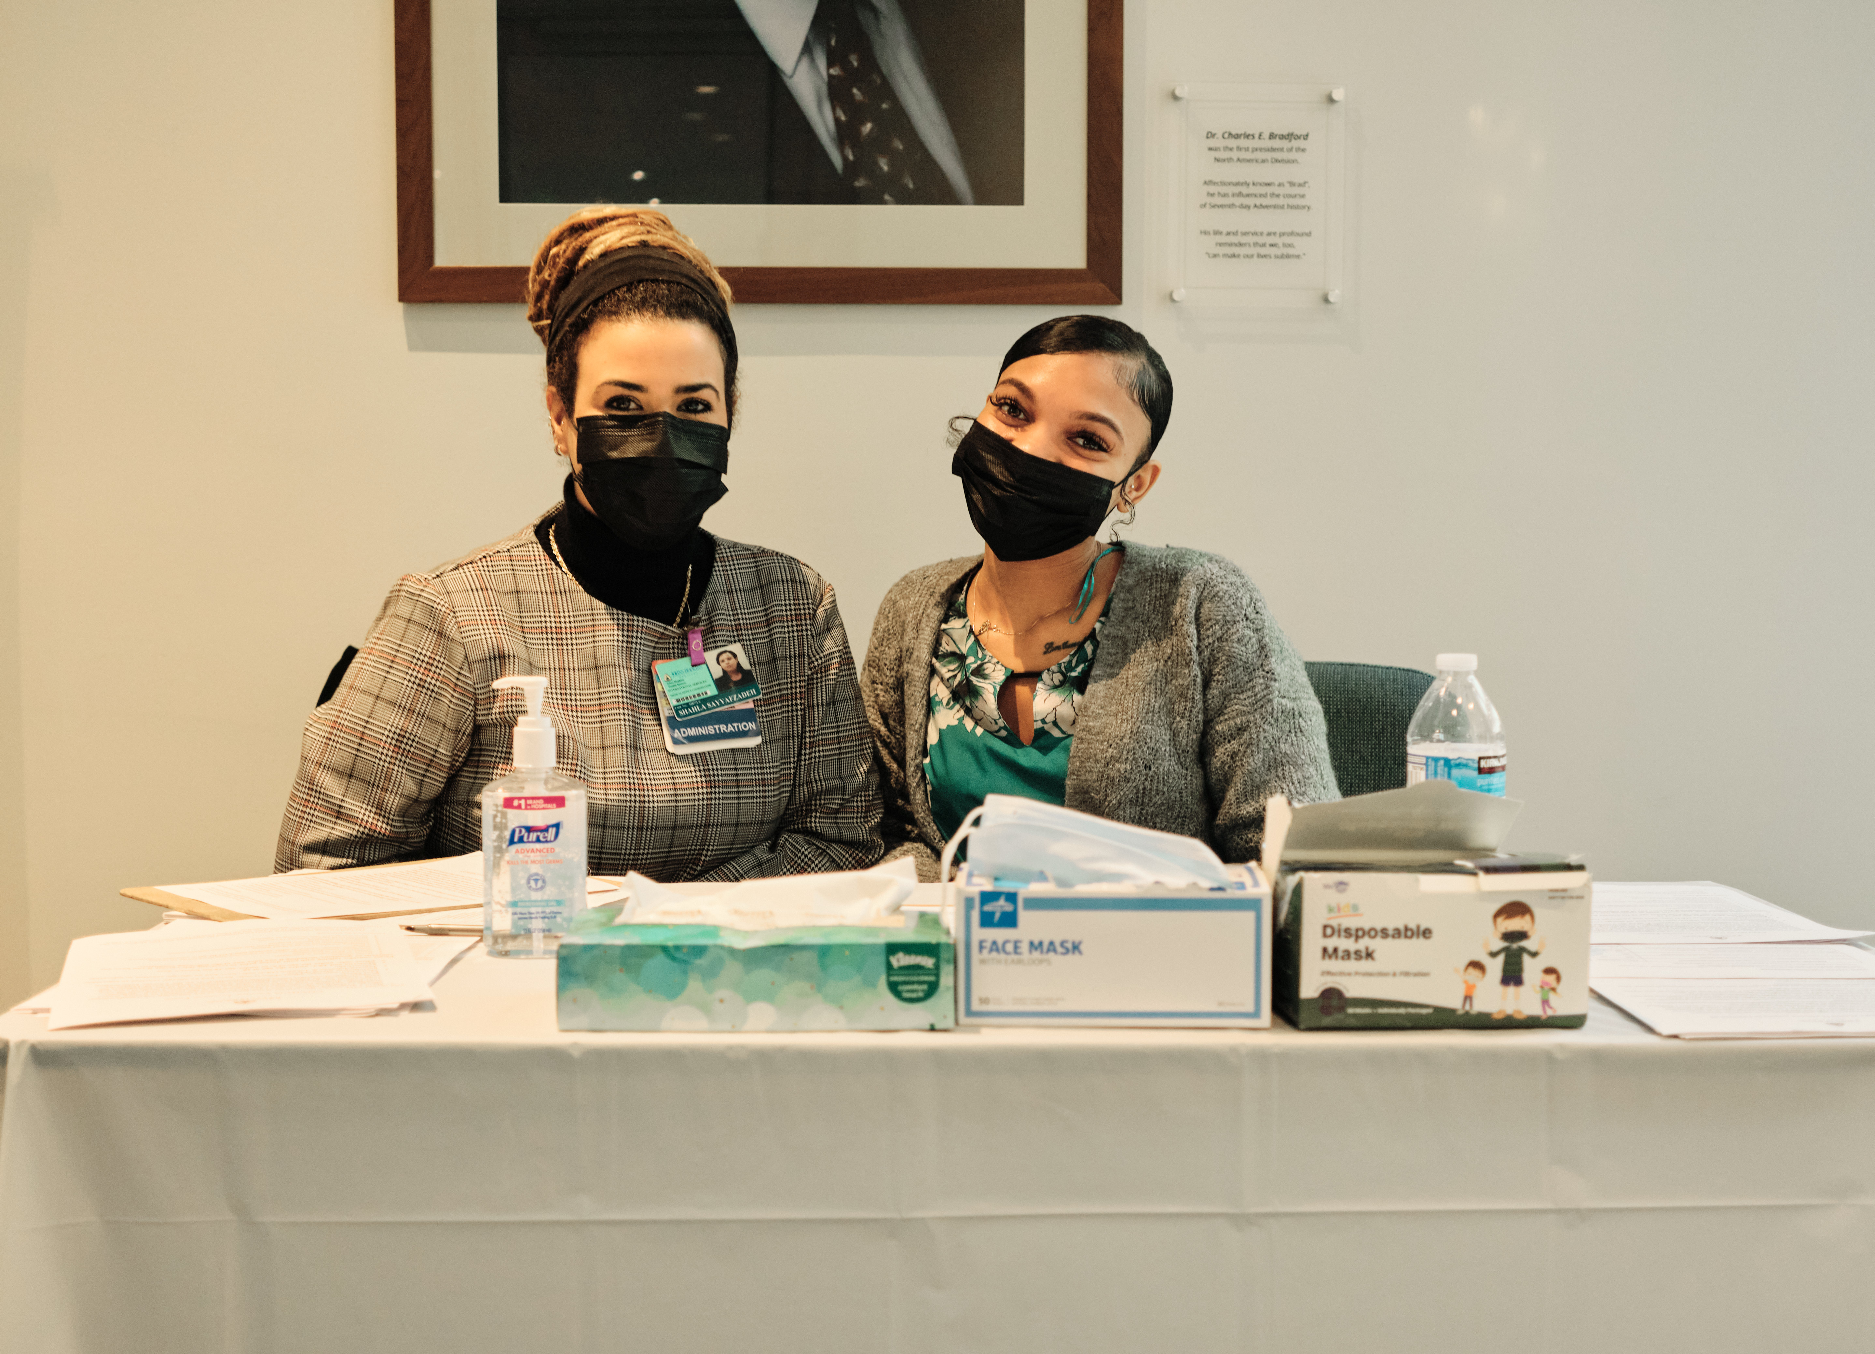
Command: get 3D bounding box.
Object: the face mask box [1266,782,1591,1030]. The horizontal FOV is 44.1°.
[{"bbox_3d":[0.296,0.143,1.419,0.180,0.125,0.110,0,3,-2],"label":"face mask box"}]

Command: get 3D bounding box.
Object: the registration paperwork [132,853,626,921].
[{"bbox_3d":[-0.465,0.167,1.918,0.305,0.014,0.220,-2,4,-36],"label":"registration paperwork"}]

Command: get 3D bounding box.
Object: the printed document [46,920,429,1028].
[{"bbox_3d":[-0.462,0.190,1.534,0.222,0.018,0.290,-1,3,-17],"label":"printed document"}]

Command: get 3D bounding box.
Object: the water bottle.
[{"bbox_3d":[0.347,0.091,1.548,0.066,0.213,0.066,0,3,0],"label":"water bottle"}]

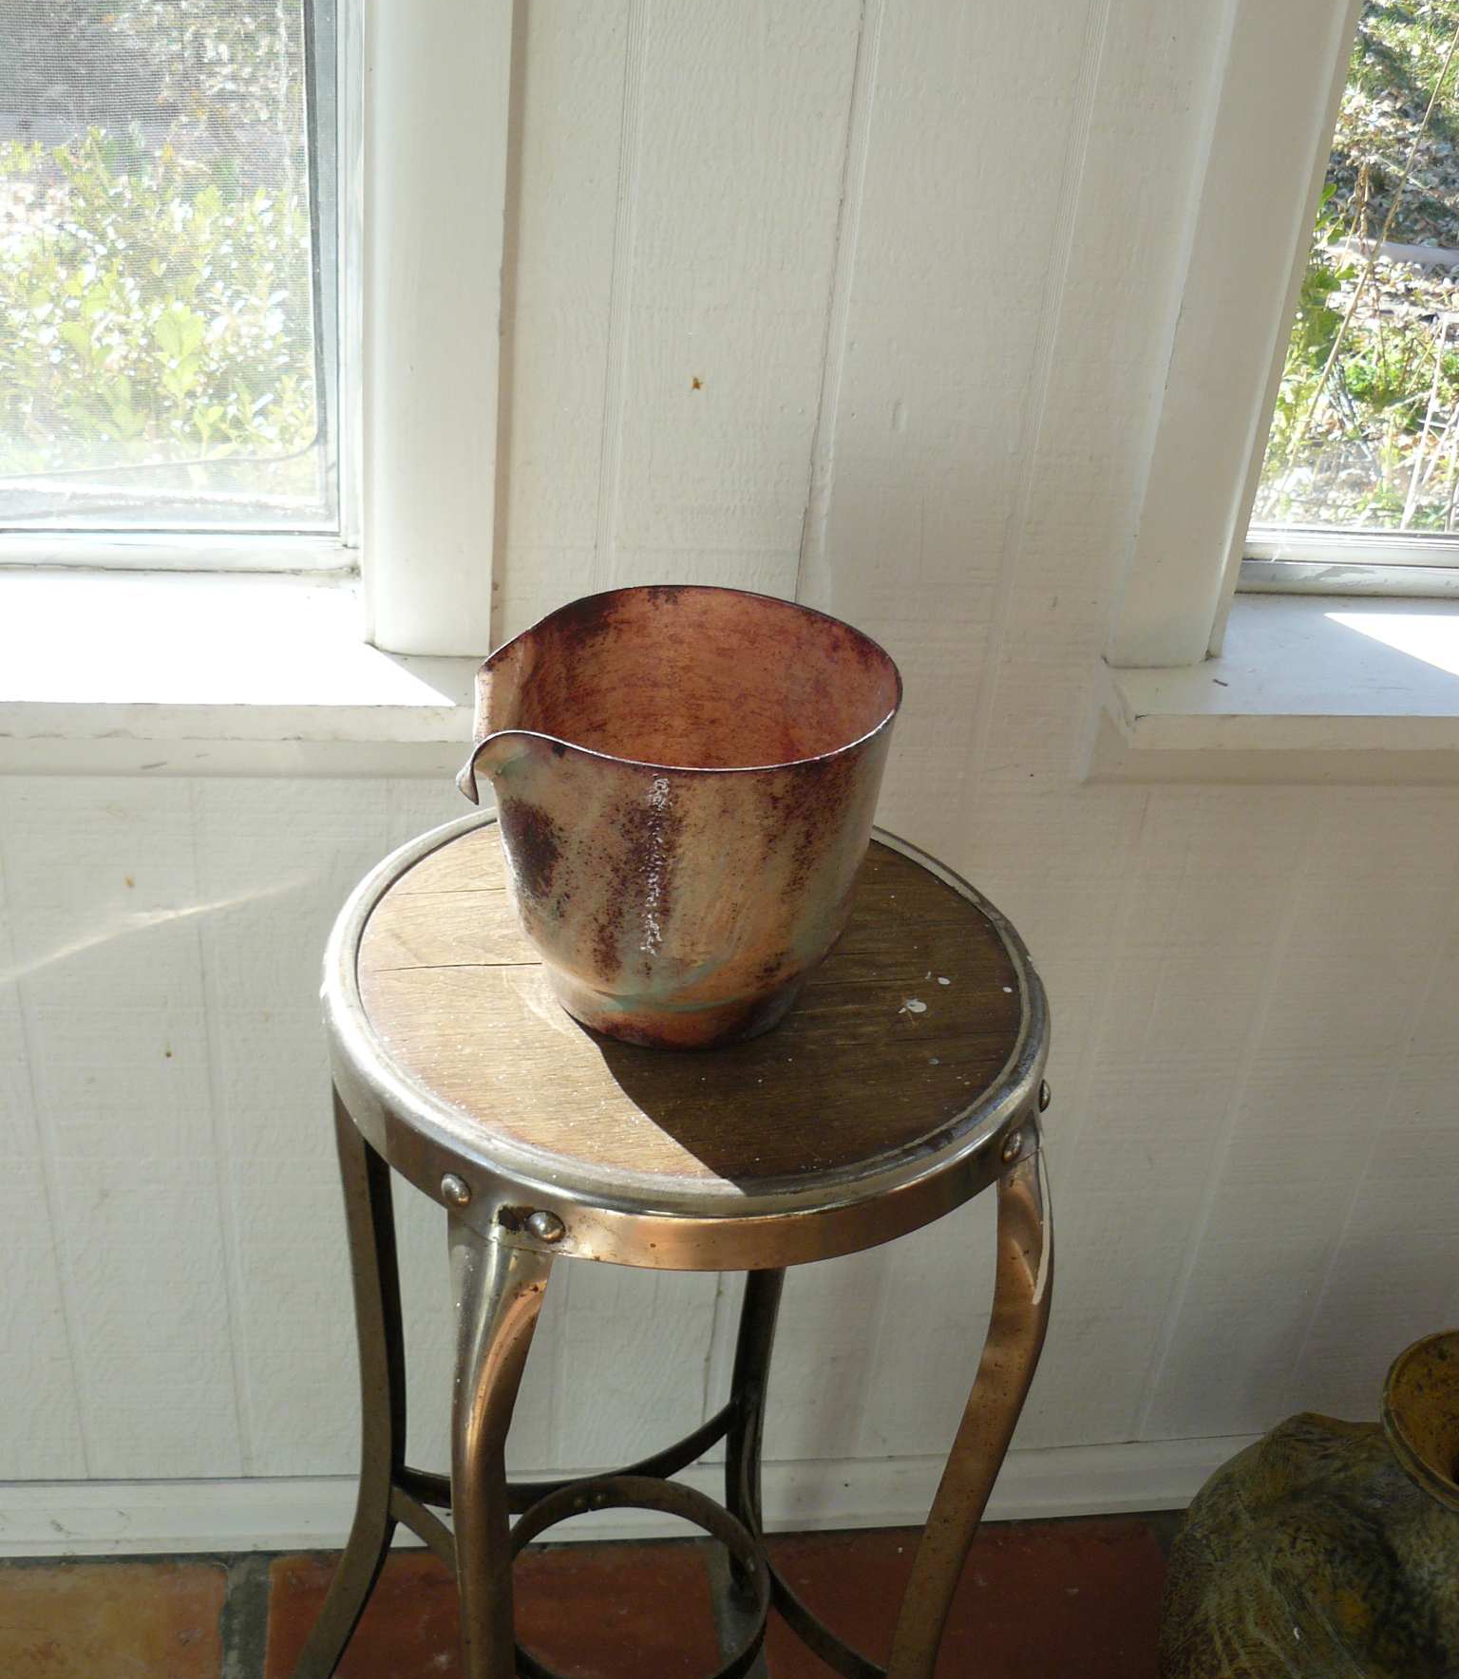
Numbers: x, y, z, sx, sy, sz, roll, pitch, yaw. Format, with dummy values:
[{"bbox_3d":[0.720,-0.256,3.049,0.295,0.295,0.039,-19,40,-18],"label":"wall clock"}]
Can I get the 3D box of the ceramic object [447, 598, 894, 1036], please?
[{"bbox_3d":[-0.027,-0.003,0.807,0.175,0.142,0.152,-7,34,-19],"label":"ceramic object"}]

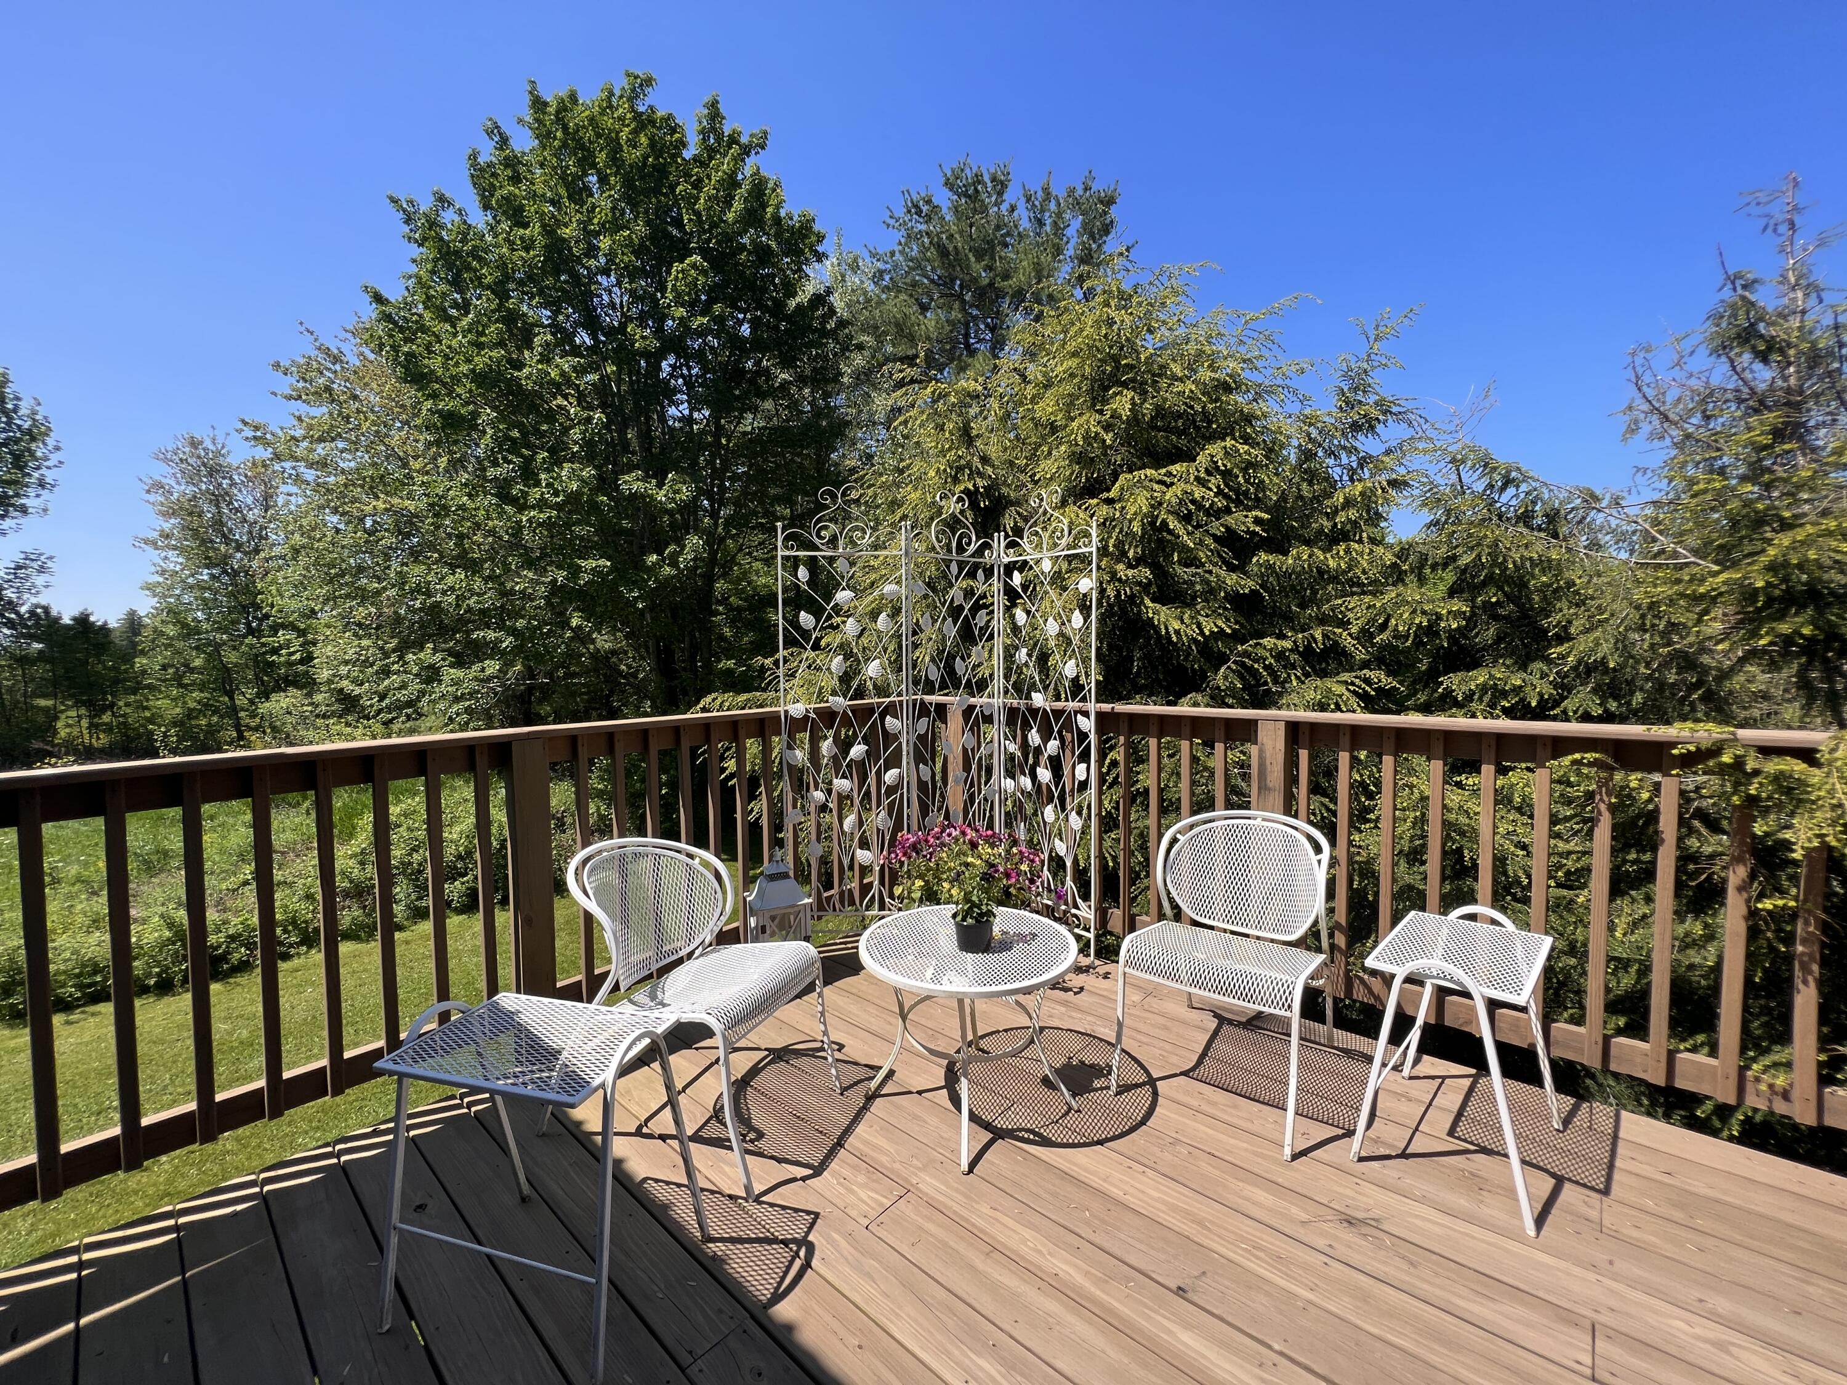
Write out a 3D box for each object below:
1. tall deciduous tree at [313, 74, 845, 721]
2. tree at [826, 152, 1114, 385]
[{"bbox_3d":[-5.600,-4.200,11.300,8.000,11.700,7.200,-1,2,0],"label":"tall deciduous tree"},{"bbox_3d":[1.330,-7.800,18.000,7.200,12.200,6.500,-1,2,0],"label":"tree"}]

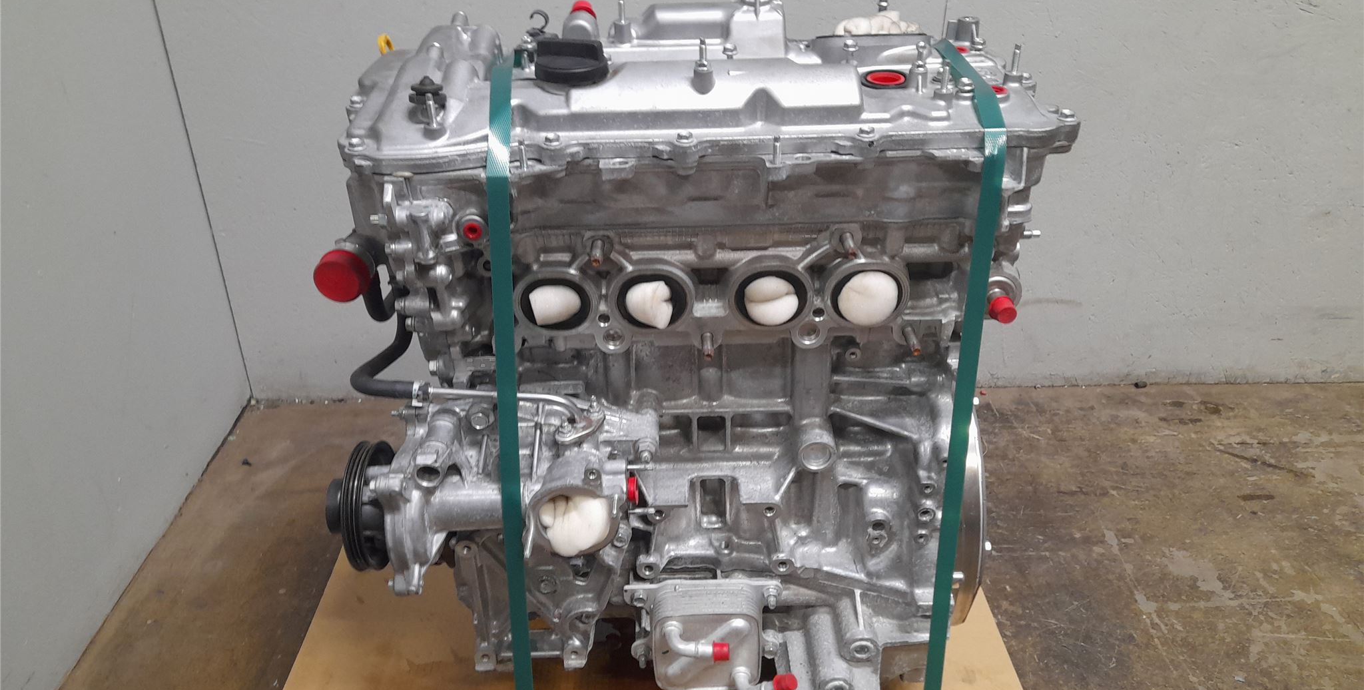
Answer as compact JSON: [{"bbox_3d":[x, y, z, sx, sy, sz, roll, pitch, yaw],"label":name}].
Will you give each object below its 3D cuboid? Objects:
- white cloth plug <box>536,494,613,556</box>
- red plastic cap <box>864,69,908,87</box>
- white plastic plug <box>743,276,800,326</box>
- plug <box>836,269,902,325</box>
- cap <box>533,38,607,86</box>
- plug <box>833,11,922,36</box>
[{"bbox_3d":[-0.091,0.151,0.830,0.064,0.058,0.050,-1,29,-3],"label":"white cloth plug"},{"bbox_3d":[0.164,-0.213,0.790,0.033,0.013,0.033,0,32,0],"label":"red plastic cap"},{"bbox_3d":[0.072,-0.036,0.795,0.045,0.042,0.040,-1,29,-3],"label":"white plastic plug"},{"bbox_3d":[0.150,-0.038,0.790,0.050,0.046,0.042,-1,29,-3],"label":"plug"},{"bbox_3d":[-0.088,-0.229,0.790,0.059,0.029,0.059,-1,32,-3],"label":"cap"},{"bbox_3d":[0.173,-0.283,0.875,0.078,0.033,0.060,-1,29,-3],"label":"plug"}]

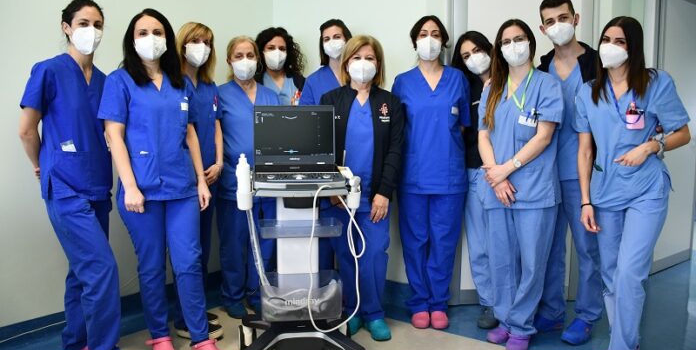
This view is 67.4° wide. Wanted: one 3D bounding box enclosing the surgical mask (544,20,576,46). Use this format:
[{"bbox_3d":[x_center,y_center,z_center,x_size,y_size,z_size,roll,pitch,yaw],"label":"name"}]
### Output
[{"bbox_3d":[1.122,-0.751,2.770,0.148,0.117,0.088,-11,0,26],"label":"surgical mask"}]

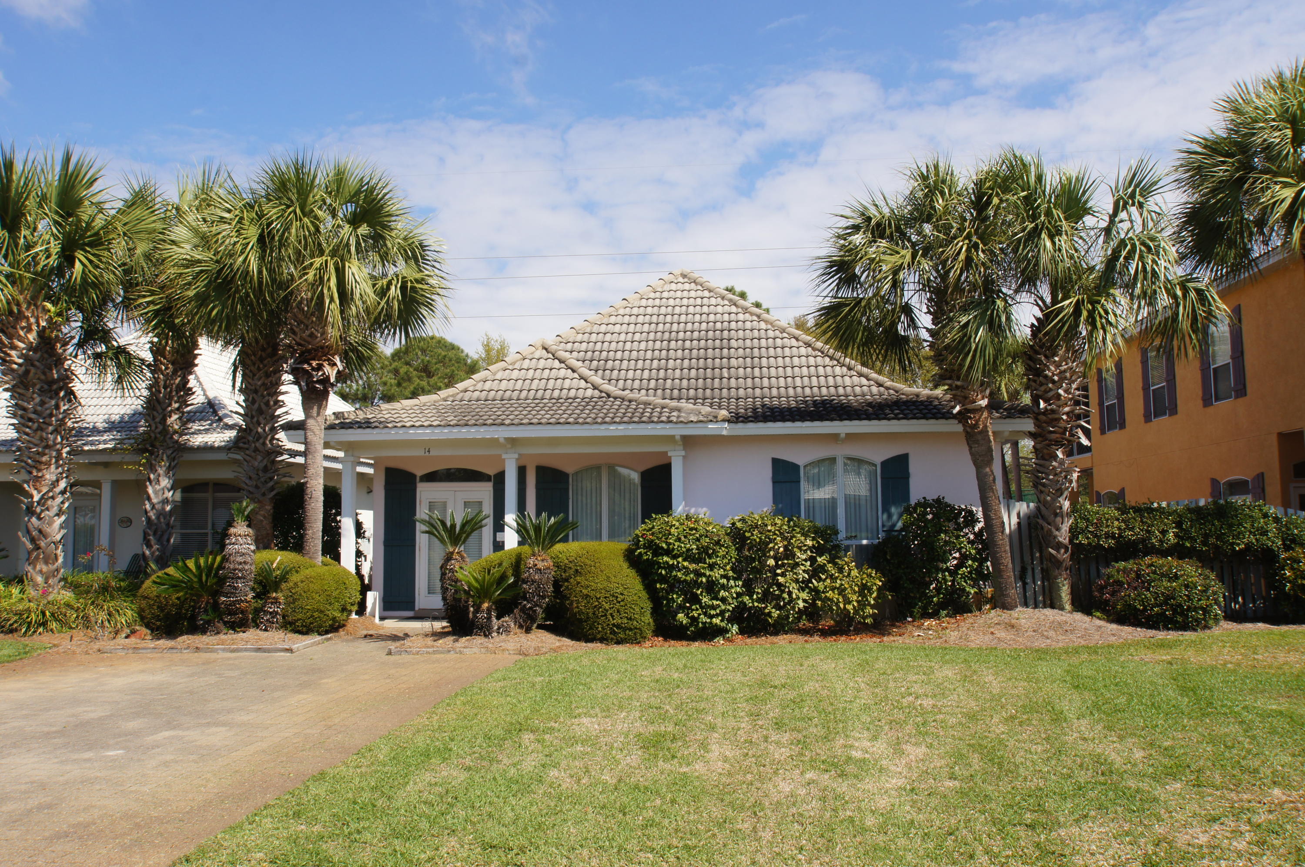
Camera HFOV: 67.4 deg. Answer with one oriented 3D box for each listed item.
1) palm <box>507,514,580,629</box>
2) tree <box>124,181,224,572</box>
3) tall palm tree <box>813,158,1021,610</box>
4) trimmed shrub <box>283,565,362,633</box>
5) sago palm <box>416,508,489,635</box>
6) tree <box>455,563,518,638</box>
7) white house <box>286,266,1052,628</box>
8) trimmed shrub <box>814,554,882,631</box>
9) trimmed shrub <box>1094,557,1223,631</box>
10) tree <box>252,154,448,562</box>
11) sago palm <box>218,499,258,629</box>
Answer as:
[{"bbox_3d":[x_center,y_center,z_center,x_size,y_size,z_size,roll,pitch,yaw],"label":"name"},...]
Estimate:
[{"bbox_3d":[-1.514,1.886,13.381,1.005,1.632,1.000,0,-6,0],"label":"palm"},{"bbox_3d":[-8.285,-0.721,16.749,2.100,7.826,2.100,-1,-5,5],"label":"tree"},{"bbox_3d":[3.735,-0.772,13.837,2.928,6.439,2.900,0,-6,0],"label":"tall palm tree"},{"bbox_3d":[-5.068,2.499,14.885,1.200,1.031,1.150,-1,-5,5],"label":"trimmed shrub"},{"bbox_3d":[-2.722,1.865,13.284,0.998,1.717,1.000,0,-6,0],"label":"sago palm"},{"bbox_3d":[-2.403,2.378,14.091,1.000,1.058,0.950,-1,-5,5],"label":"tree"},{"bbox_3d":[0.555,0.016,21.632,11.800,7.270,13.000,-1,-5,5],"label":"white house"},{"bbox_3d":[2.720,2.195,13.549,0.961,1.034,0.950,0,-6,0],"label":"trimmed shrub"},{"bbox_3d":[7.646,2.380,14.786,1.957,1.036,1.500,-1,-5,5],"label":"trimmed shrub"},{"bbox_3d":[-4.569,-0.713,14.742,2.961,7.251,2.900,0,-6,0],"label":"tree"},{"bbox_3d":[-6.276,1.989,14.783,0.600,1.986,0.580,-1,-5,5],"label":"sago palm"}]

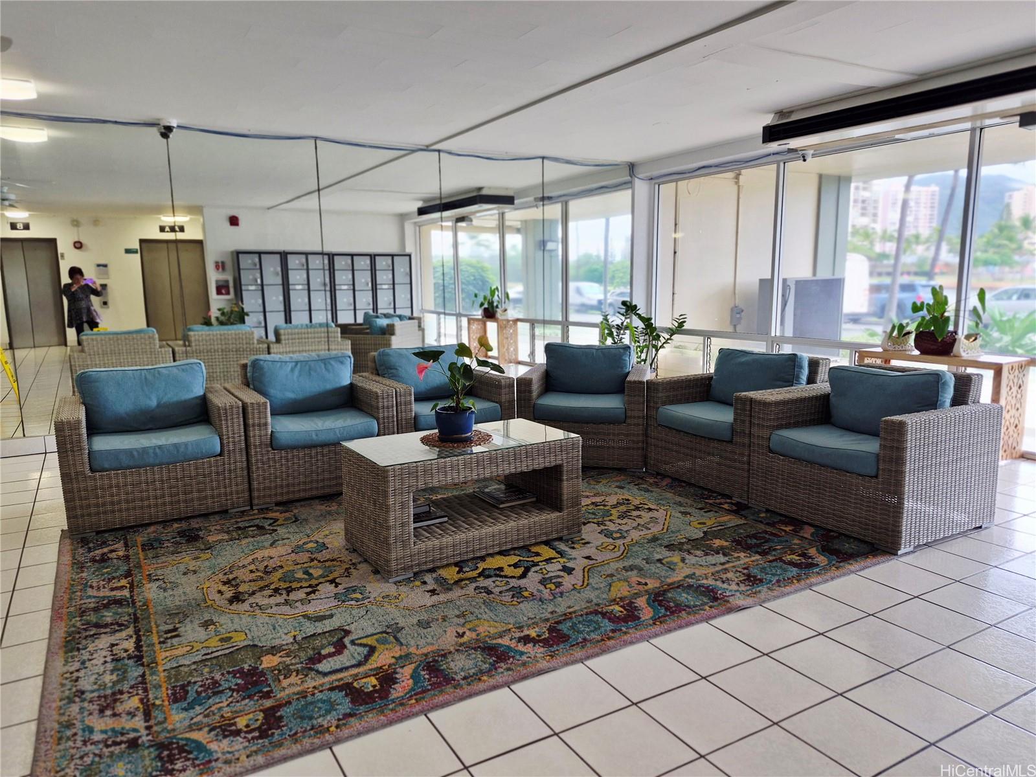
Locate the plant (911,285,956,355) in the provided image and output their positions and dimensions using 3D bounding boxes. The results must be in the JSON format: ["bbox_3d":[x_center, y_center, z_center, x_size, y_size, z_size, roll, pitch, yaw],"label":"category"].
[{"bbox_3d":[3.432,-0.569,5.690,0.325,0.545,0.314,-6,11,-28],"label":"plant"}]

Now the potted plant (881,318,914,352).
[{"bbox_3d":[3.280,-0.467,5.937,0.173,0.270,0.194,-6,10,-28],"label":"potted plant"}]

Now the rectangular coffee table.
[{"bbox_3d":[-0.280,0.536,3.649,1.079,0.540,0.624,-5,10,-28],"label":"rectangular coffee table"}]

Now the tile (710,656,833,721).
[{"bbox_3d":[0.845,1.001,2.301,0.299,0.010,0.299,-5,10,-28],"label":"tile"}]

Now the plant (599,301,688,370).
[{"bbox_3d":[1.487,-0.433,7.962,0.842,1.129,0.812,-5,10,-28],"label":"plant"}]

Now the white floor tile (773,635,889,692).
[{"bbox_3d":[1.170,1.027,2.577,0.309,0.010,0.300,-6,11,-31],"label":"white floor tile"}]

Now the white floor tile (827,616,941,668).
[{"bbox_3d":[1.386,0.961,2.611,0.302,0.012,0.302,-6,10,-29],"label":"white floor tile"}]

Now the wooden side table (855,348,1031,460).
[{"bbox_3d":[3.387,0.091,5.604,0.347,0.729,1.178,-6,10,-28],"label":"wooden side table"}]

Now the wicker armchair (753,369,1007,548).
[{"bbox_3d":[2.004,0.317,3.920,0.842,0.832,0.945,-5,10,-28],"label":"wicker armchair"}]

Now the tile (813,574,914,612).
[{"bbox_3d":[1.563,0.930,3.128,0.309,0.010,0.300,-6,11,-31],"label":"tile"}]

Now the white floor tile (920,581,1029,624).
[{"bbox_3d":[1.905,0.900,2.878,0.299,0.010,0.299,-5,10,-28],"label":"white floor tile"}]

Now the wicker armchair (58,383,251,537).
[{"bbox_3d":[-2.314,0.336,4.415,0.955,0.833,0.804,-6,11,-28],"label":"wicker armchair"}]

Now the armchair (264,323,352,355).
[{"bbox_3d":[-2.662,-0.348,8.535,0.953,0.833,0.806,-6,11,-31],"label":"armchair"}]

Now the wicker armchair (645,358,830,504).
[{"bbox_3d":[1.538,0.205,4.729,0.868,0.826,0.946,-6,10,-28],"label":"wicker armchair"}]

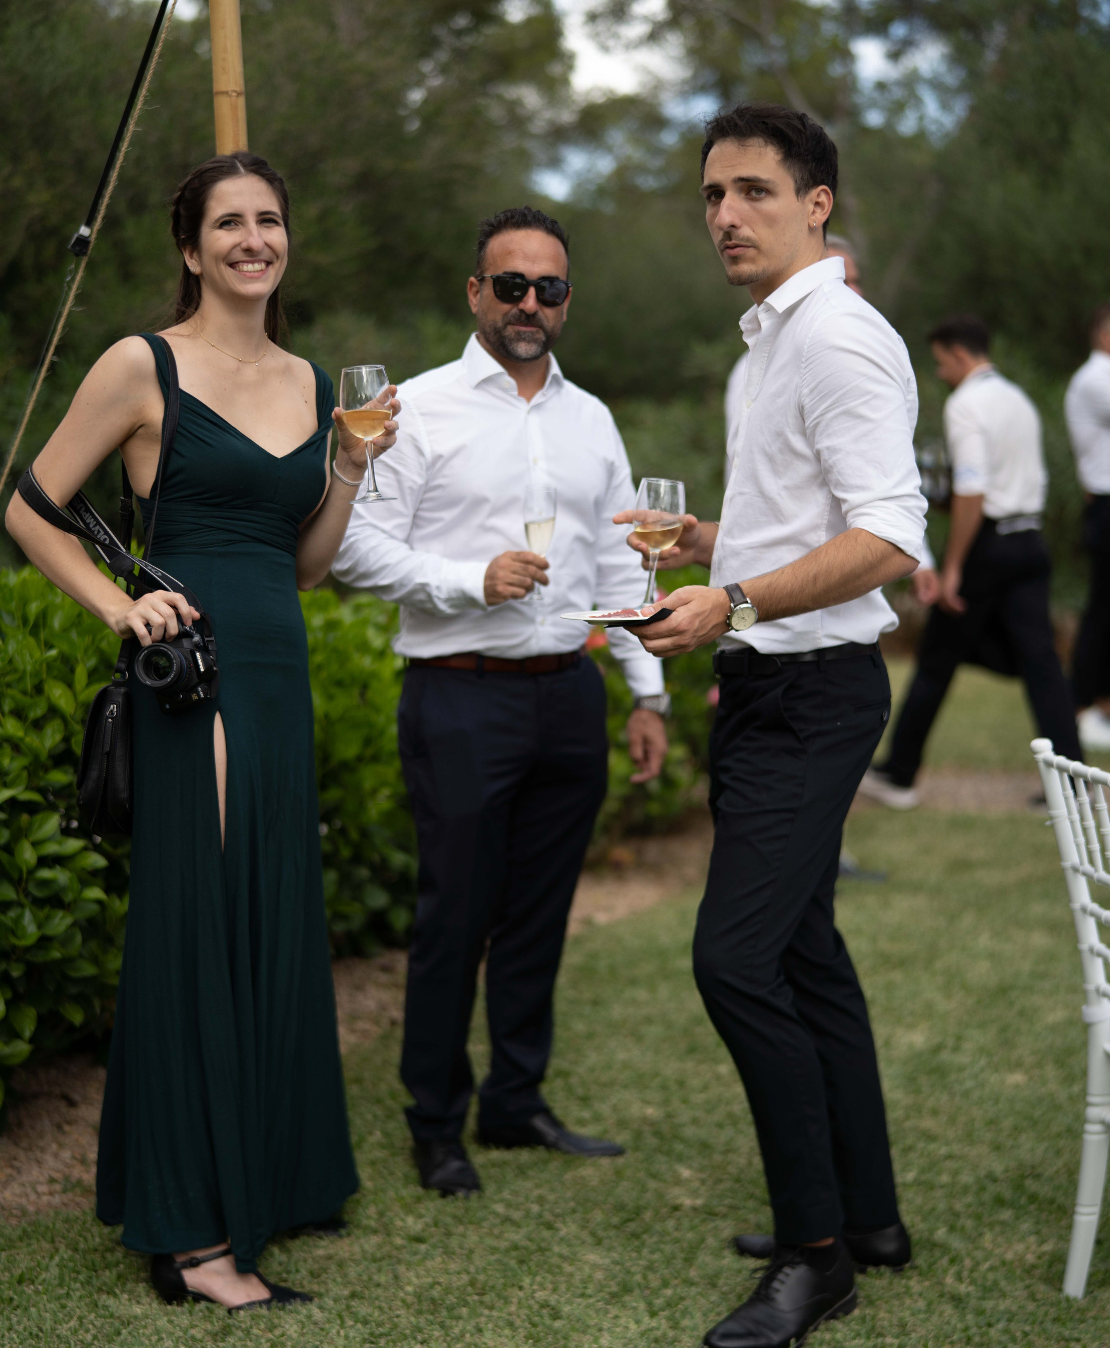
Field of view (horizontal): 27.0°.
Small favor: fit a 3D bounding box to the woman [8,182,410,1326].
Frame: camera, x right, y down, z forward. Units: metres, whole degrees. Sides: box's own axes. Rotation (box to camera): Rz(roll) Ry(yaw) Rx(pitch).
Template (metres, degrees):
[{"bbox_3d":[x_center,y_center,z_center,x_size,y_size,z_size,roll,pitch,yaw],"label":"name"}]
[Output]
[{"bbox_3d":[-0.545,0.078,3.602,0.580,1.740,0.460,-5,8,-37],"label":"woman"}]

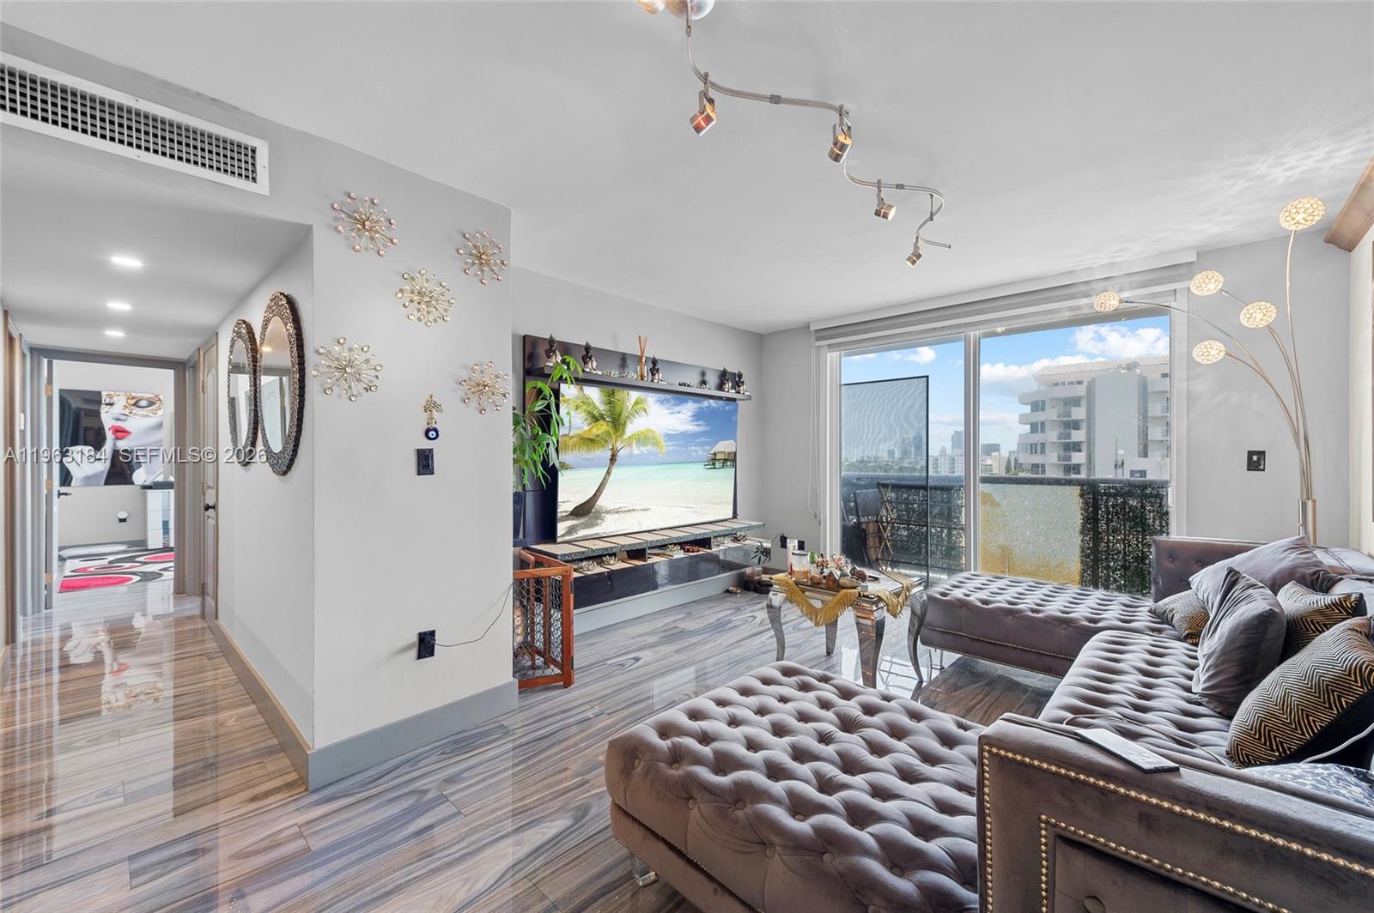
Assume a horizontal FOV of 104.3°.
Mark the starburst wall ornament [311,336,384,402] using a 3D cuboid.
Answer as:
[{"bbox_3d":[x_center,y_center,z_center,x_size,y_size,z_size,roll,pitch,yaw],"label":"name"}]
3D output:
[{"bbox_3d":[-1.299,-0.336,2.048,0.080,0.240,0.240,0,0,42],"label":"starburst wall ornament"}]

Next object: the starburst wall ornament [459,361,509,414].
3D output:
[{"bbox_3d":[-0.918,-0.319,2.467,0.075,0.245,0.237,0,0,42],"label":"starburst wall ornament"}]

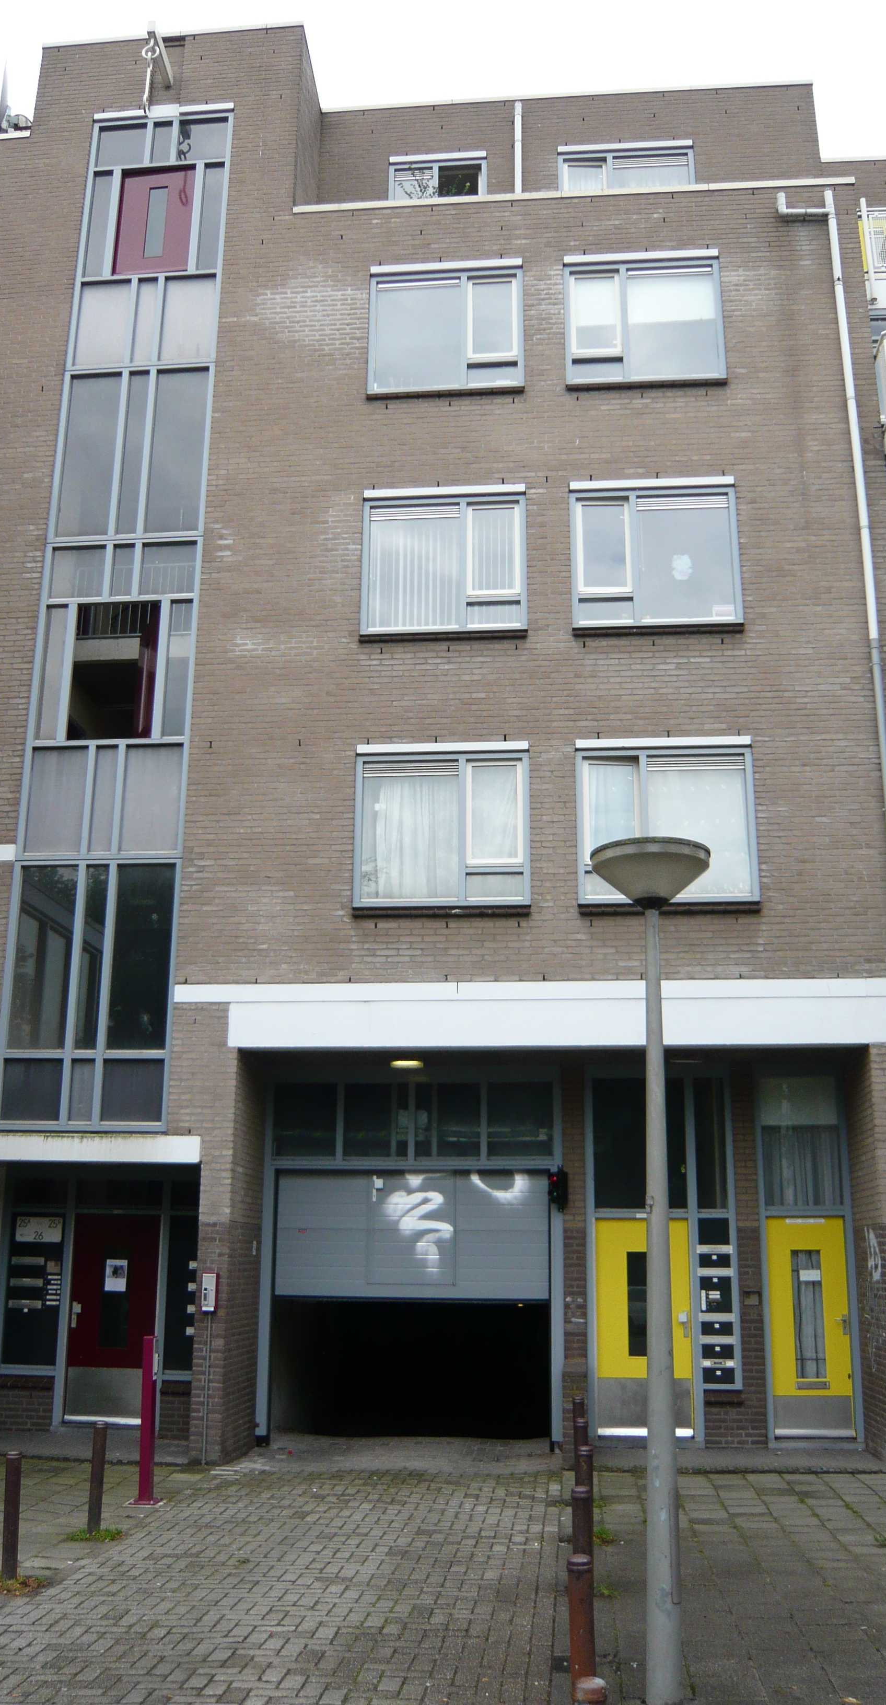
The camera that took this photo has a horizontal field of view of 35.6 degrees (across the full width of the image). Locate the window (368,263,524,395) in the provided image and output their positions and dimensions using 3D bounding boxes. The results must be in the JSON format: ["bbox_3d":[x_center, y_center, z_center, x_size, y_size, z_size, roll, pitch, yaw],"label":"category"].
[{"bbox_3d":[0.034,-5.482,14.397,1.633,1.586,0.120,-1,-16,5],"label":"window"}]

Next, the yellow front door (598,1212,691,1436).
[{"bbox_3d":[1.877,4.423,12.863,0.876,1.956,0.070,-1,-16,5],"label":"yellow front door"}]

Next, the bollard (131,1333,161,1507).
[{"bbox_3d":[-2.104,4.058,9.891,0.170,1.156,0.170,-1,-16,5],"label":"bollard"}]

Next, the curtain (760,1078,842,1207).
[{"bbox_3d":[3.393,2.733,13.041,0.795,1.253,0.100,-1,-16,5],"label":"curtain"}]

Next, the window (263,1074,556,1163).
[{"bbox_3d":[-0.293,2.608,13.432,2.843,0.867,0.120,-1,-16,5],"label":"window"}]

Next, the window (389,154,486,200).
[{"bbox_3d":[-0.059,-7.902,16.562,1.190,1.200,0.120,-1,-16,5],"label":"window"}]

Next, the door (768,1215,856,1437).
[{"bbox_3d":[3.362,4.326,12.598,0.750,1.990,0.060,-1,-16,5],"label":"door"}]

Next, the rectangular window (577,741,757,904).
[{"bbox_3d":[2.072,-0.298,12.748,1.637,1.600,0.120,-1,-16,5],"label":"rectangular window"}]

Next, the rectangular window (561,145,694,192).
[{"bbox_3d":[2.182,-7.736,16.272,1.633,1.586,0.120,-1,-16,5],"label":"rectangular window"}]

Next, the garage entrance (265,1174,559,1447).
[{"bbox_3d":[-0.306,4.255,13.033,2.706,2.514,0.250,-1,-16,5],"label":"garage entrance"}]

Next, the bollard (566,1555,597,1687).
[{"bbox_3d":[0.466,2.707,4.638,0.090,0.660,0.090,-1,-16,5],"label":"bollard"}]

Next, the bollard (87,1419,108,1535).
[{"bbox_3d":[-2.191,3.975,8.775,0.092,0.685,0.092,-1,-16,5],"label":"bollard"}]

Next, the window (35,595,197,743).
[{"bbox_3d":[-3.239,-1.795,13.668,1.585,1.529,0.120,-1,-16,5],"label":"window"}]

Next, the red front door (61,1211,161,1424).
[{"bbox_3d":[-3.166,4.457,13.218,0.883,1.956,0.070,-1,-16,5],"label":"red front door"}]

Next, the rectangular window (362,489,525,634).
[{"bbox_3d":[0.015,-2.887,13.632,1.633,1.586,0.120,-1,-16,5],"label":"rectangular window"}]

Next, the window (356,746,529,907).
[{"bbox_3d":[-0.002,-0.252,12.937,1.651,1.587,0.120,-1,-16,5],"label":"window"}]

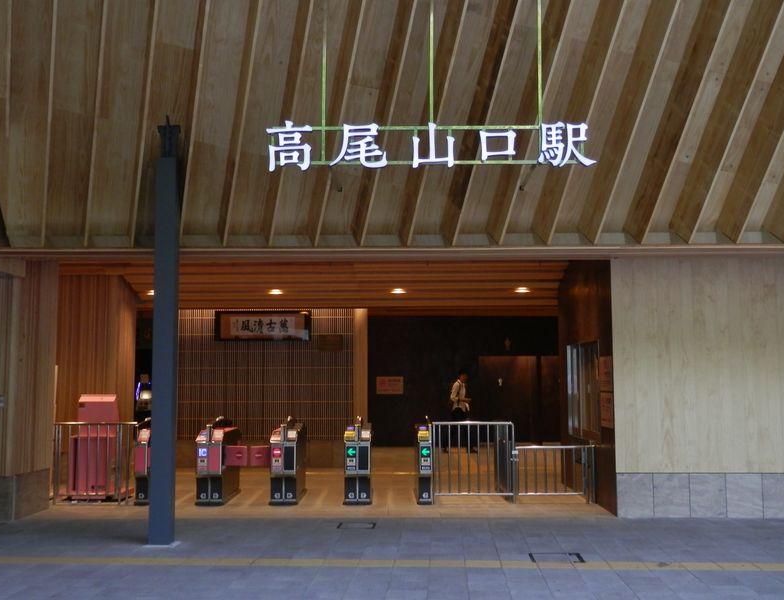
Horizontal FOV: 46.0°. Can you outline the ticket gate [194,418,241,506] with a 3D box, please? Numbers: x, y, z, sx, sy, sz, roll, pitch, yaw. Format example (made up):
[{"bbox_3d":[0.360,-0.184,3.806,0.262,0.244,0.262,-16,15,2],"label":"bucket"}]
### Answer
[{"bbox_3d":[-2.180,2.004,11.773,0.330,1.020,1.460,0,-5,-1],"label":"ticket gate"}]

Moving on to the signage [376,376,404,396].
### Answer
[{"bbox_3d":[-0.037,1.879,20.200,0.603,0.400,0.030,0,-5,-1],"label":"signage"}]

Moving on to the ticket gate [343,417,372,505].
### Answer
[{"bbox_3d":[-0.412,1.992,11.773,0.330,1.020,1.460,0,-5,-1],"label":"ticket gate"}]

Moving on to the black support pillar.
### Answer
[{"bbox_3d":[-2.176,0.277,8.888,0.210,4.040,0.210,0,-5,-1],"label":"black support pillar"}]

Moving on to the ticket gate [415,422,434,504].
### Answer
[{"bbox_3d":[0.388,1.989,11.773,0.190,1.020,1.460,0,-5,-1],"label":"ticket gate"}]

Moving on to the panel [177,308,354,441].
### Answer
[{"bbox_3d":[-2.164,1.243,15.450,3.077,2.184,0.100,0,-5,-1],"label":"panel"}]

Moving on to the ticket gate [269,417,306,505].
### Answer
[{"bbox_3d":[-1.292,1.999,11.773,0.330,1.020,1.460,0,-5,-1],"label":"ticket gate"}]

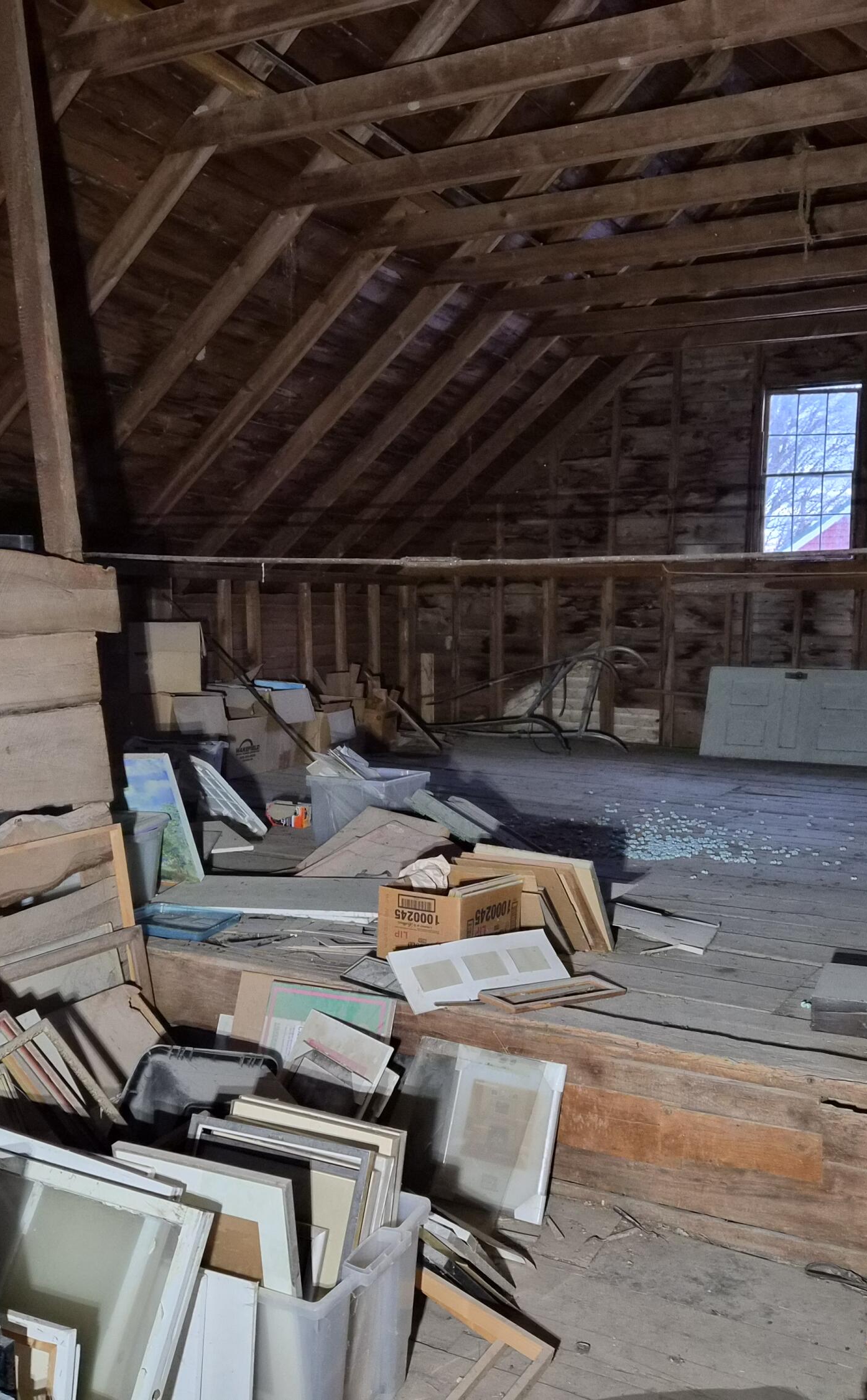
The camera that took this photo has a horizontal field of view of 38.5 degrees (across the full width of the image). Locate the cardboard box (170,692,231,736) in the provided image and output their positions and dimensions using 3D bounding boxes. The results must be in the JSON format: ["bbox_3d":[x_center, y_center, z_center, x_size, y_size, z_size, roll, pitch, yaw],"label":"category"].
[{"bbox_3d":[-1.815,0.082,8.700,0.388,0.275,0.510,3,4,29],"label":"cardboard box"}]

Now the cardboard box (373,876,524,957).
[{"bbox_3d":[0.065,0.765,4.376,0.342,0.243,0.399,4,4,35],"label":"cardboard box"}]

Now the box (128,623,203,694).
[{"bbox_3d":[-1.845,-0.296,8.495,0.490,0.469,0.408,0,4,-14],"label":"box"}]

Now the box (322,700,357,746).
[{"bbox_3d":[-0.957,0.291,10.279,0.388,0.398,0.500,3,4,29],"label":"box"}]

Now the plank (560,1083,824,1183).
[{"bbox_3d":[0.682,1.188,3.386,0.734,0.153,0.031,3,4,29],"label":"plank"}]

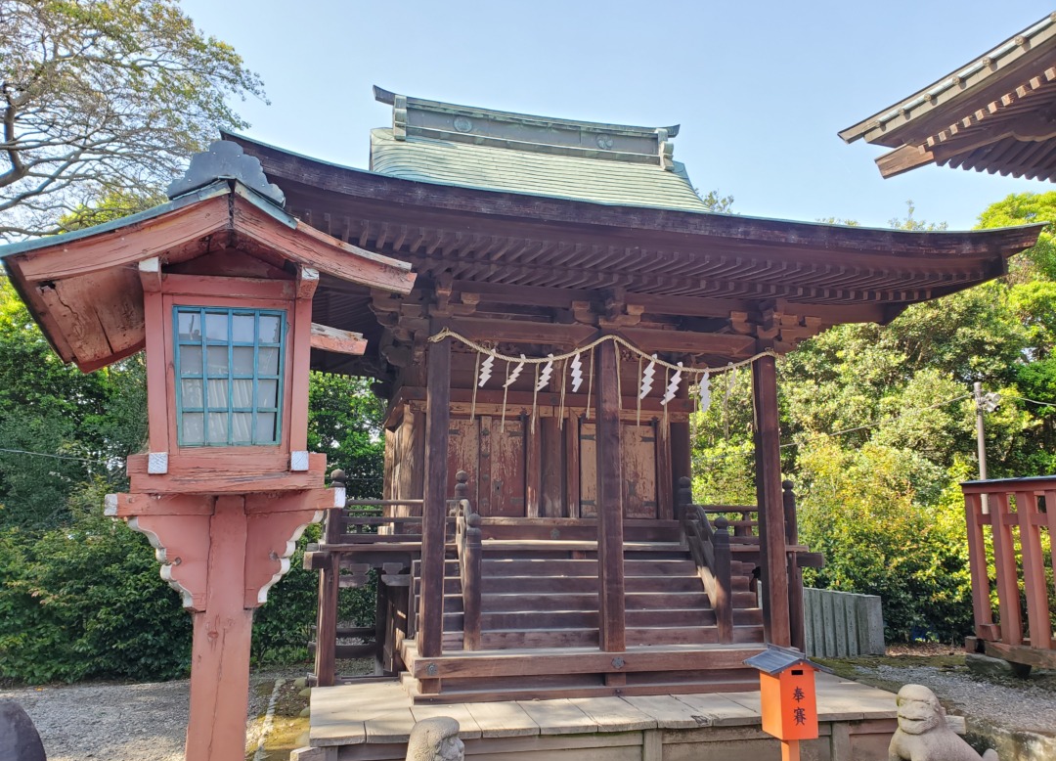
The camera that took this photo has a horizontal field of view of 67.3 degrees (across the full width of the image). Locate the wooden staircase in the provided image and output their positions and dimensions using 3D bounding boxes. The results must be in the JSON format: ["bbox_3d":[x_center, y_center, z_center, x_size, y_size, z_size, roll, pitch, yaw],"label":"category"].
[{"bbox_3d":[0.633,2.073,7.107,3.340,1.205,1.240,3,-11,-12],"label":"wooden staircase"}]

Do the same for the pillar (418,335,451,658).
[{"bbox_3d":[-0.784,0.885,6.627,0.180,2.690,0.180,3,-11,-12],"label":"pillar"}]

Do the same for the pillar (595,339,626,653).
[{"bbox_3d":[0.720,0.958,6.948,0.180,2.690,0.180,3,-11,-12],"label":"pillar"}]

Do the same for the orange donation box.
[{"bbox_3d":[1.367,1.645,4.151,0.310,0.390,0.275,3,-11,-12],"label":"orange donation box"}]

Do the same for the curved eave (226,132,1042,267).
[{"bbox_3d":[1.020,-1.162,6.024,6.200,0.400,0.780,3,-11,-12],"label":"curved eave"}]

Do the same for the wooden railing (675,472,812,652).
[{"bbox_3d":[2.277,1.719,7.851,1.310,1.550,0.940,3,-11,-12],"label":"wooden railing"}]

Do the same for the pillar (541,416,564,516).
[{"bbox_3d":[0.275,0.963,9.030,0.270,1.160,0.270,0,-11,0],"label":"pillar"}]

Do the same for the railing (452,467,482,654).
[{"bbox_3d":[-0.571,1.579,7.222,0.150,1.550,0.980,3,-11,-12],"label":"railing"}]

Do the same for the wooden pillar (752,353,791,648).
[{"bbox_3d":[2.229,1.030,7.271,0.180,2.690,0.180,3,-11,-12],"label":"wooden pillar"}]

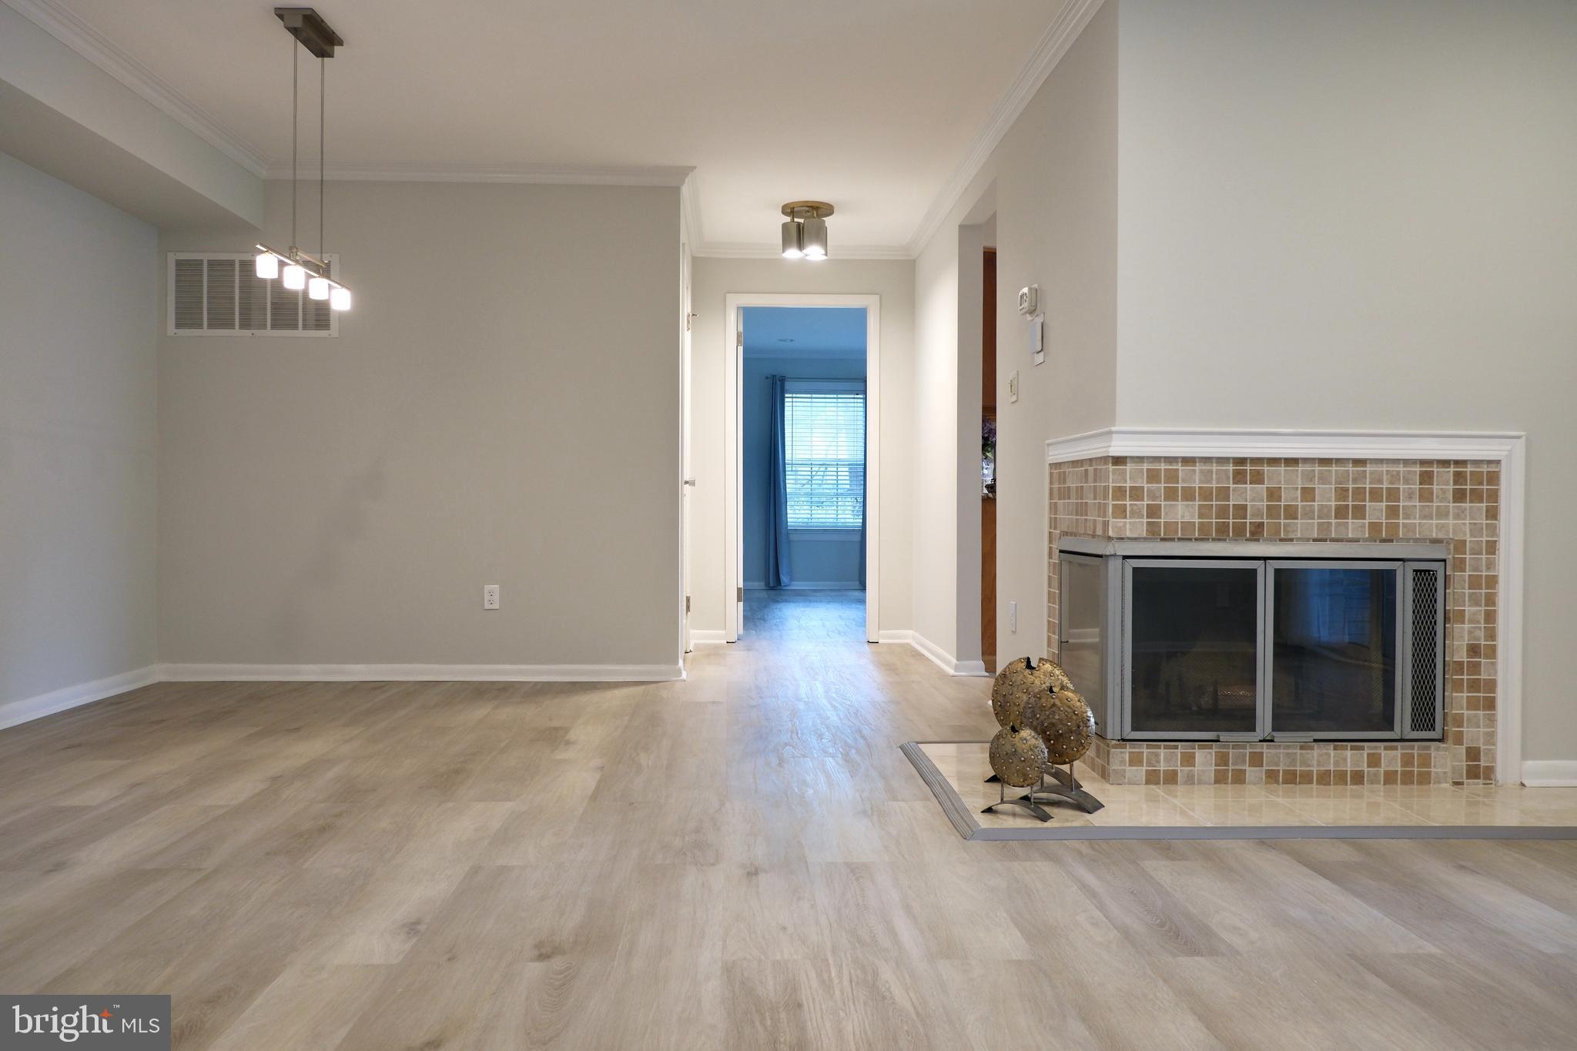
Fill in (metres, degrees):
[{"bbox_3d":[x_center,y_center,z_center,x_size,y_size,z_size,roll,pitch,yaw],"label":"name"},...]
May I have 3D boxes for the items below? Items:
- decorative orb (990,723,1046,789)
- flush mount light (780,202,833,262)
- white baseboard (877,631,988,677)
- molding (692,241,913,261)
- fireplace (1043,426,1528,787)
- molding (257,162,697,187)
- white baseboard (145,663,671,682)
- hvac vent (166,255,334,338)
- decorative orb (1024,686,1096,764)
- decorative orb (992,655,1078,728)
[{"bbox_3d":[0.600,0.604,3.085,0.163,0.163,0.069,1,1,32],"label":"decorative orb"},{"bbox_3d":[0.103,-1.553,6.280,0.280,0.283,0.279,0,1,-2],"label":"flush mount light"},{"bbox_3d":[0.784,0.702,6.657,0.383,0.081,1.448,0,1,-2],"label":"white baseboard"},{"bbox_3d":[0.104,-1.681,7.270,1.365,0.071,0.079,0,1,-2],"label":"molding"},{"bbox_3d":[1.492,0.276,3.783,1.147,0.953,0.682,0,1,-2],"label":"fireplace"},{"bbox_3d":[-1.450,-1.655,5.563,2.038,0.073,0.079,0,1,-2],"label":"molding"},{"bbox_3d":[-1.724,0.700,5.610,2.467,0.085,0.027,0,1,-2],"label":"white baseboard"},{"bbox_3d":[-2.517,-1.087,5.556,0.789,0.394,0.025,0,1,-2],"label":"hvac vent"},{"bbox_3d":[0.736,0.546,3.217,0.215,0.215,0.090,1,1,36],"label":"decorative orb"},{"bbox_3d":[0.713,0.504,3.431,0.250,0.250,0.105,1,1,26],"label":"decorative orb"}]

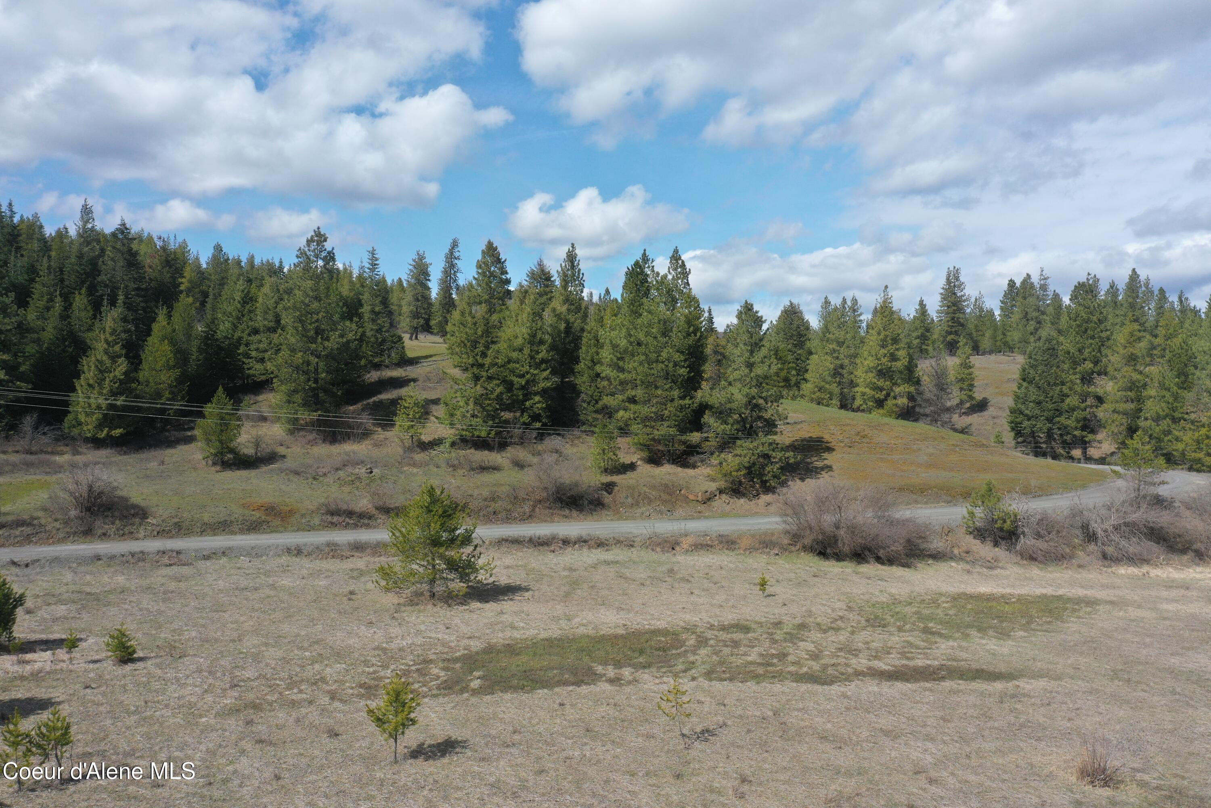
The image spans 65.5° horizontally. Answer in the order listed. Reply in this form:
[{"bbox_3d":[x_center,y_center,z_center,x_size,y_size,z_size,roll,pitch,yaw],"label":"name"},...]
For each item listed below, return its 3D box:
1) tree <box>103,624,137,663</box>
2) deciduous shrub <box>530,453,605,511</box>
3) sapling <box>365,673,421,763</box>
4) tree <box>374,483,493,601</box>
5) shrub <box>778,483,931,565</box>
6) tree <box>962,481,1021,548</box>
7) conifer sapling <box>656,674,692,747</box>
[{"bbox_3d":[-20.739,10.174,40.254,1.460,1.590,1.380,0,2,0],"label":"tree"},{"bbox_3d":[-3.174,6.386,78.913,6.070,4.540,5.010,0,2,0],"label":"deciduous shrub"},{"bbox_3d":[-6.764,9.947,29.941,1.740,2.840,1.660,0,2,0],"label":"sapling"},{"bbox_3d":[-9.352,7.382,51.316,6.350,6.330,6.220,0,2,0],"label":"tree"},{"bbox_3d":[16.637,7.623,62.403,10.030,5.110,7.760,0,2,0],"label":"shrub"},{"bbox_3d":[26.640,7.505,64.915,4.110,4.460,3.700,0,2,0],"label":"tree"},{"bbox_3d":[2.298,10.119,31.074,1.190,2.400,1.130,0,2,0],"label":"conifer sapling"}]

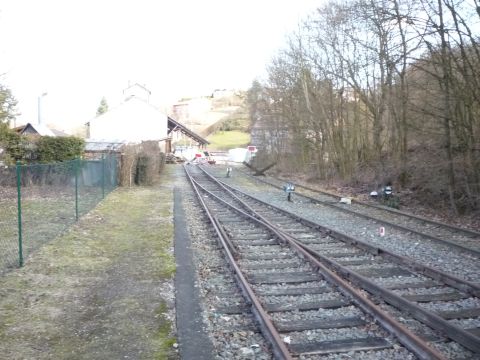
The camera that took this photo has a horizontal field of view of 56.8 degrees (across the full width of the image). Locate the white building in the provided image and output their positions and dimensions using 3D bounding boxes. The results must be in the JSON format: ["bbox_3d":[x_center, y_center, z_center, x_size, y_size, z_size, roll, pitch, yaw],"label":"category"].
[{"bbox_3d":[-14.300,-7.100,59.000,9.700,9.100,10.500,0,4,-8],"label":"white building"}]

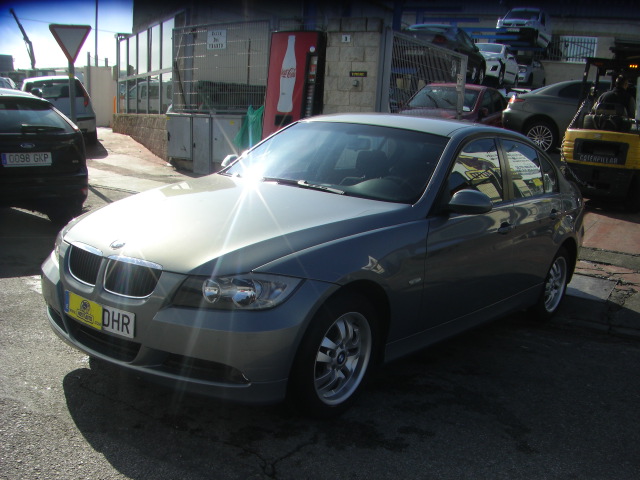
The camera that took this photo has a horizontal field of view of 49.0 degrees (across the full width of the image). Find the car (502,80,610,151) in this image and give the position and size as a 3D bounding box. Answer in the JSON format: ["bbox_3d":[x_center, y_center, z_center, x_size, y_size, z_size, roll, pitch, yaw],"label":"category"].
[{"bbox_3d":[5.473,-2.062,12.384,4.480,1.370,1.760,11,11,38],"label":"car"}]

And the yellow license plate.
[{"bbox_3d":[-0.989,0.327,3.137,0.520,0.110,0.020,11,8,37],"label":"yellow license plate"}]

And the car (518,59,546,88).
[{"bbox_3d":[8.660,-7.340,30.500,1.670,1.450,3.950,9,11,27],"label":"car"}]

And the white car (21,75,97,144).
[{"bbox_3d":[-6.660,-3.324,17.600,1.700,1.500,4.100,0,10,-22],"label":"white car"}]

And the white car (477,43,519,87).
[{"bbox_3d":[5.812,-5.936,24.189,1.740,1.470,4.200,8,10,26],"label":"white car"}]

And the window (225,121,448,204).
[{"bbox_3d":[0.065,-0.512,4.296,1.450,0.140,0.840,11,41,37],"label":"window"}]

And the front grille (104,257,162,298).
[{"bbox_3d":[-0.800,0.164,3.036,0.310,0.160,0.070,10,0,29],"label":"front grille"}]

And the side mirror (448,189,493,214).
[{"bbox_3d":[0.816,-0.219,3.851,0.225,0.130,0.135,12,11,37],"label":"side mirror"}]

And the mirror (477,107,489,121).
[{"bbox_3d":[2.886,-2.233,12.400,0.210,0.170,0.130,10,11,33],"label":"mirror"}]

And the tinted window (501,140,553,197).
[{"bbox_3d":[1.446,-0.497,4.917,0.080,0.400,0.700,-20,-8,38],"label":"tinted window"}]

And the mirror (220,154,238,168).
[{"bbox_3d":[-0.595,-0.511,4.949,0.220,0.150,0.140,11,11,37],"label":"mirror"}]

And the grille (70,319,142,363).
[{"bbox_3d":[-0.981,0.450,3.188,0.550,0.130,0.080,12,11,37],"label":"grille"}]

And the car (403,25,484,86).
[{"bbox_3d":[3.450,-5.118,19.900,1.700,1.360,4.200,9,11,27],"label":"car"}]

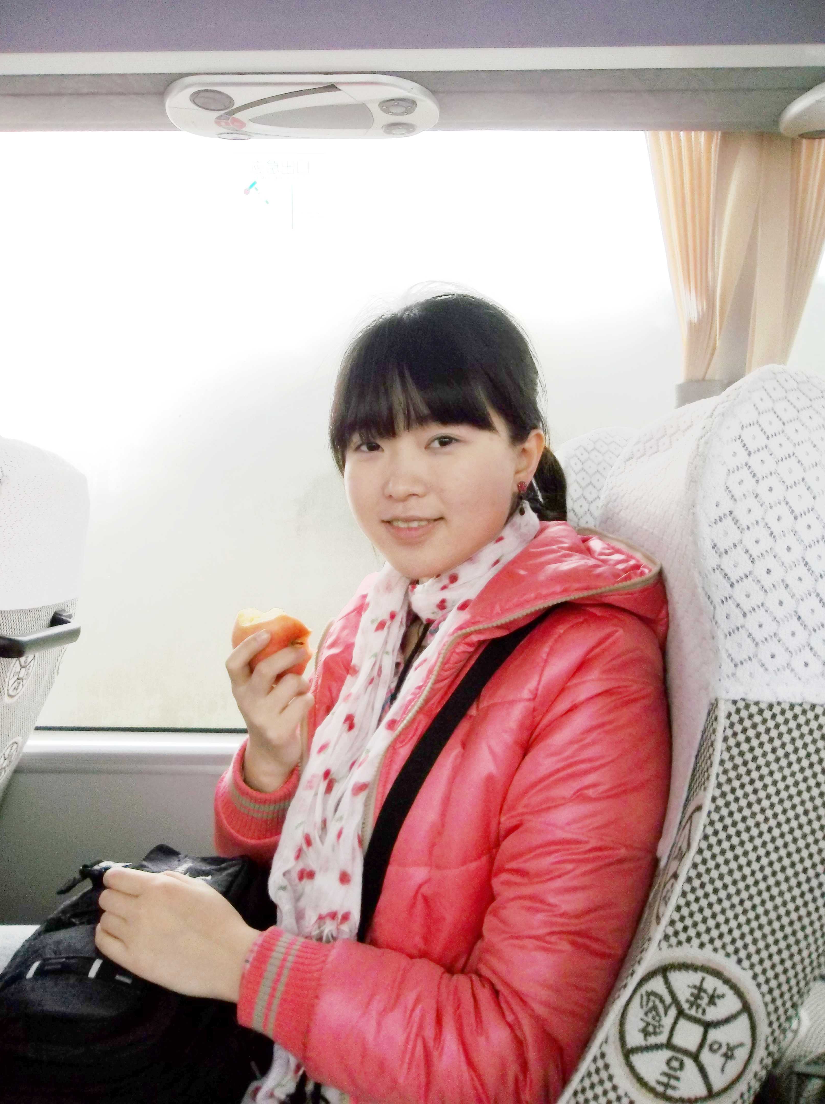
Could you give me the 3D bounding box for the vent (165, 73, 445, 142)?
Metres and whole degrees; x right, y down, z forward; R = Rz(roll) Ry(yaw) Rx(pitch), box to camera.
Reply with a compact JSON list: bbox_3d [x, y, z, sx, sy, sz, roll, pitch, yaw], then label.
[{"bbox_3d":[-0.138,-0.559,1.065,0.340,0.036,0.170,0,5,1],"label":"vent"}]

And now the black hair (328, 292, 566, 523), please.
[{"bbox_3d":[0.030,-0.117,0.765,0.185,0.215,0.230,1,7,25],"label":"black hair"}]

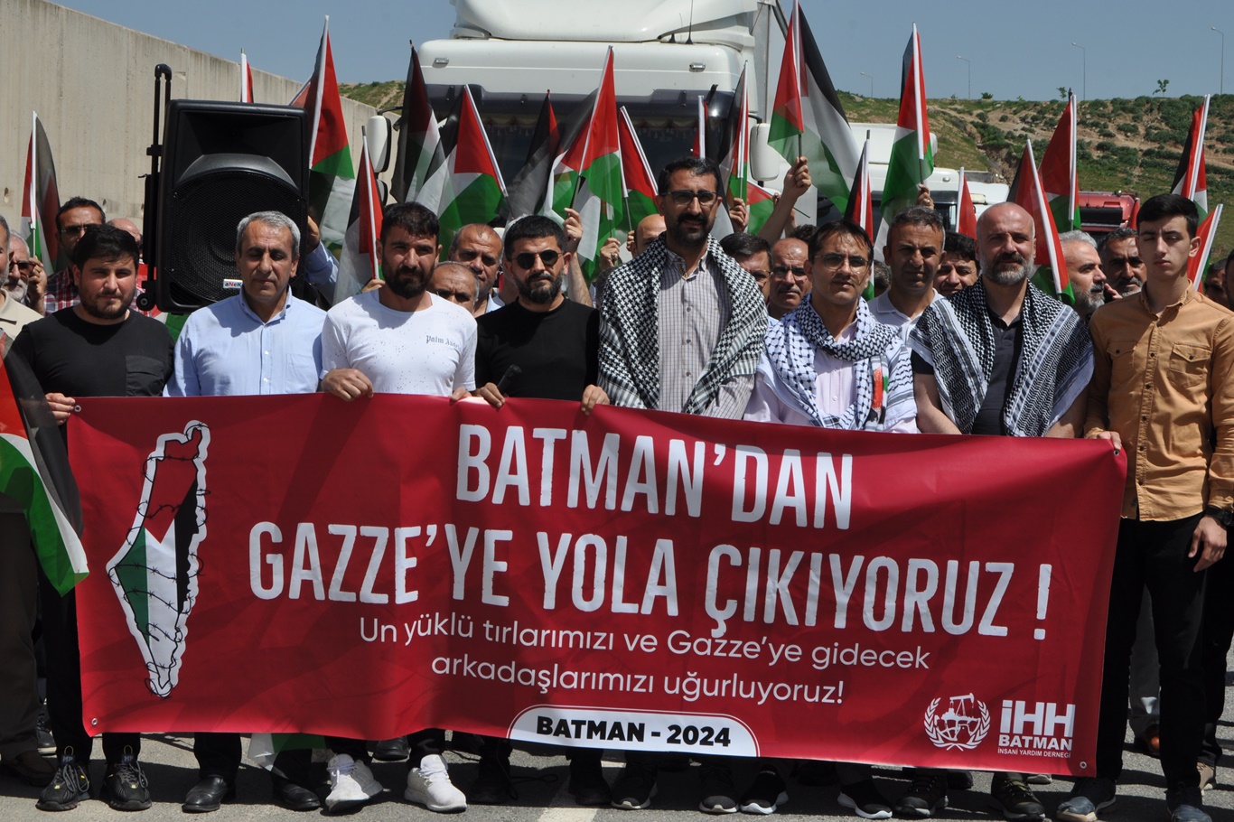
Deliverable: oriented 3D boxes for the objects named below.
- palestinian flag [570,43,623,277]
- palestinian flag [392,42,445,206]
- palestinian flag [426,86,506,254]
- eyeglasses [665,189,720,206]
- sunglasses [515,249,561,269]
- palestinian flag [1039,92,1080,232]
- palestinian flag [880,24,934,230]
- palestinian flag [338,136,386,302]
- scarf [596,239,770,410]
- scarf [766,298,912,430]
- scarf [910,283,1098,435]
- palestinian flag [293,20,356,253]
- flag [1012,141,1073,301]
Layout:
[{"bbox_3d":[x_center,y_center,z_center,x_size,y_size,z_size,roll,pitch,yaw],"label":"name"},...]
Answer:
[{"bbox_3d":[-0.083,-0.867,9.000,0.220,0.800,0.170,3,3,0],"label":"palestinian flag"},{"bbox_3d":[-0.695,-0.980,9.000,0.186,0.624,0.180,1,1,0],"label":"palestinian flag"},{"bbox_3d":[-0.517,-0.812,8.700,0.294,0.574,0.200,1,1,0],"label":"palestinian flag"},{"bbox_3d":[0.214,-0.609,7.320,0.150,0.050,0.145,0,3,-2],"label":"eyeglasses"},{"bbox_3d":[-0.234,-0.446,7.560,0.142,0.050,0.140,-7,2,5],"label":"sunglasses"},{"bbox_3d":[1.500,-0.833,8.800,0.172,0.518,0.150,1,1,0],"label":"palestinian flag"},{"bbox_3d":[0.977,-0.936,8.700,0.200,0.760,0.160,0,3,0],"label":"palestinian flag"},{"bbox_3d":[-0.804,-0.589,8.100,0.180,0.560,0.150,0,3,0],"label":"palestinian flag"},{"bbox_3d":[0.196,-0.223,7.570,0.503,0.593,0.330,1,1,-1],"label":"scarf"},{"bbox_3d":[0.638,-0.111,7.380,0.450,0.440,0.270,0,3,-6],"label":"scarf"},{"bbox_3d":[1.127,-0.132,7.550,0.541,0.512,0.330,1,1,2],"label":"scarf"},{"bbox_3d":[-0.949,-0.908,8.500,0.220,0.790,0.170,0,3,-6],"label":"palestinian flag"},{"bbox_3d":[1.313,-0.582,8.000,0.220,0.530,0.150,-6,3,-6],"label":"flag"}]

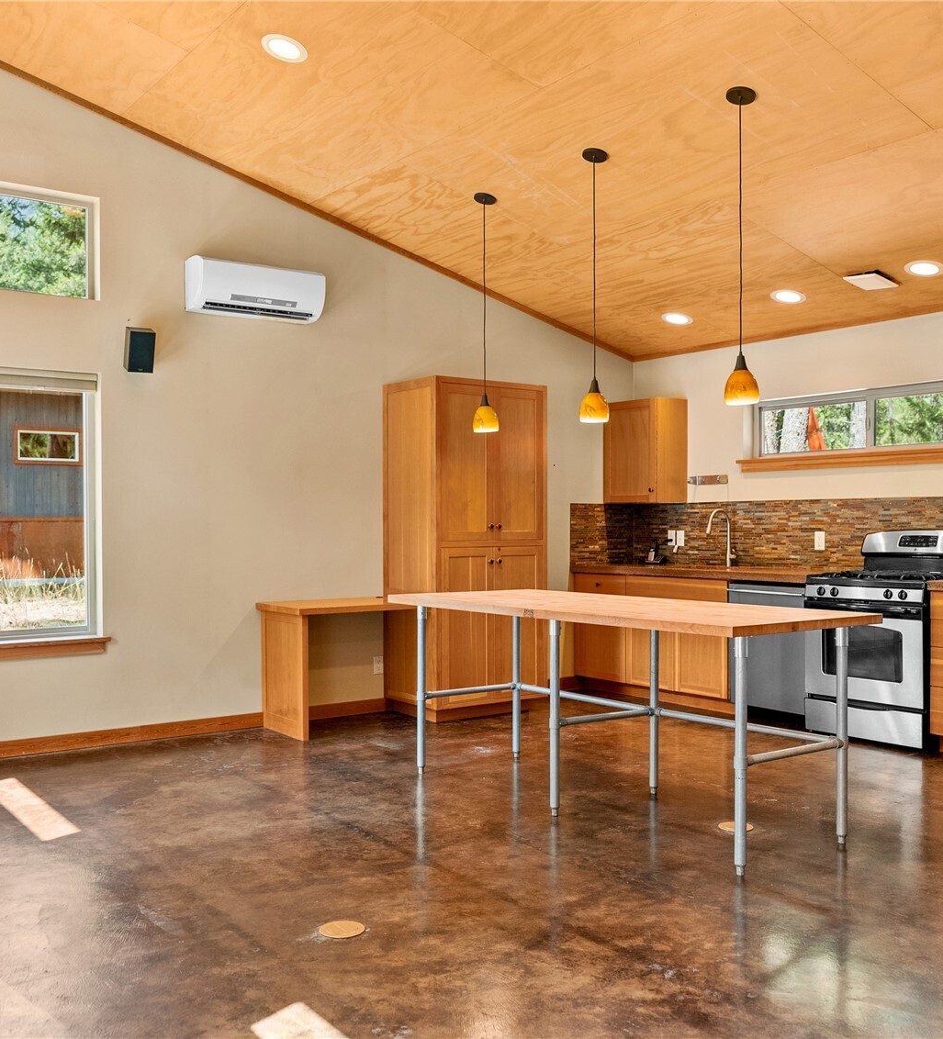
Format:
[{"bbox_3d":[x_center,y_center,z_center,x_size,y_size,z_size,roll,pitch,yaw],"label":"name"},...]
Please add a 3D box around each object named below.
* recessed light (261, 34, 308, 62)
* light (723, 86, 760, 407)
[{"bbox_3d":[-0.897,-2.260,4.977,0.202,0.030,0.202,11,-8,2],"label":"recessed light"},{"bbox_3d":[1.153,-1.161,4.424,0.150,1.330,0.150,0,0,0],"label":"light"}]

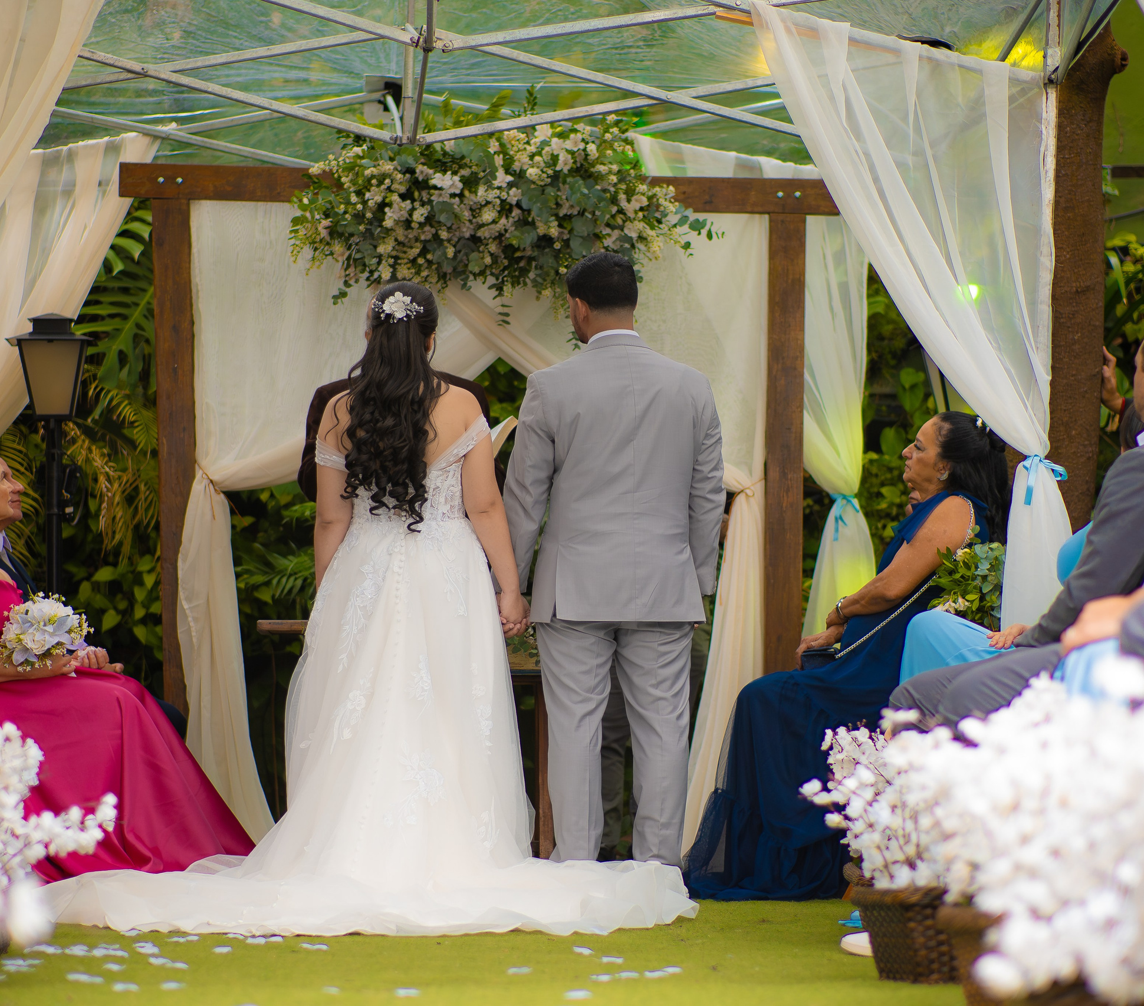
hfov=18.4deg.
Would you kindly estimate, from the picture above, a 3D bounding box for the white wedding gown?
[{"bbox_3d":[-0.500,0.400,9.350,1.600,1.300,1.650,0,0,3],"label":"white wedding gown"}]

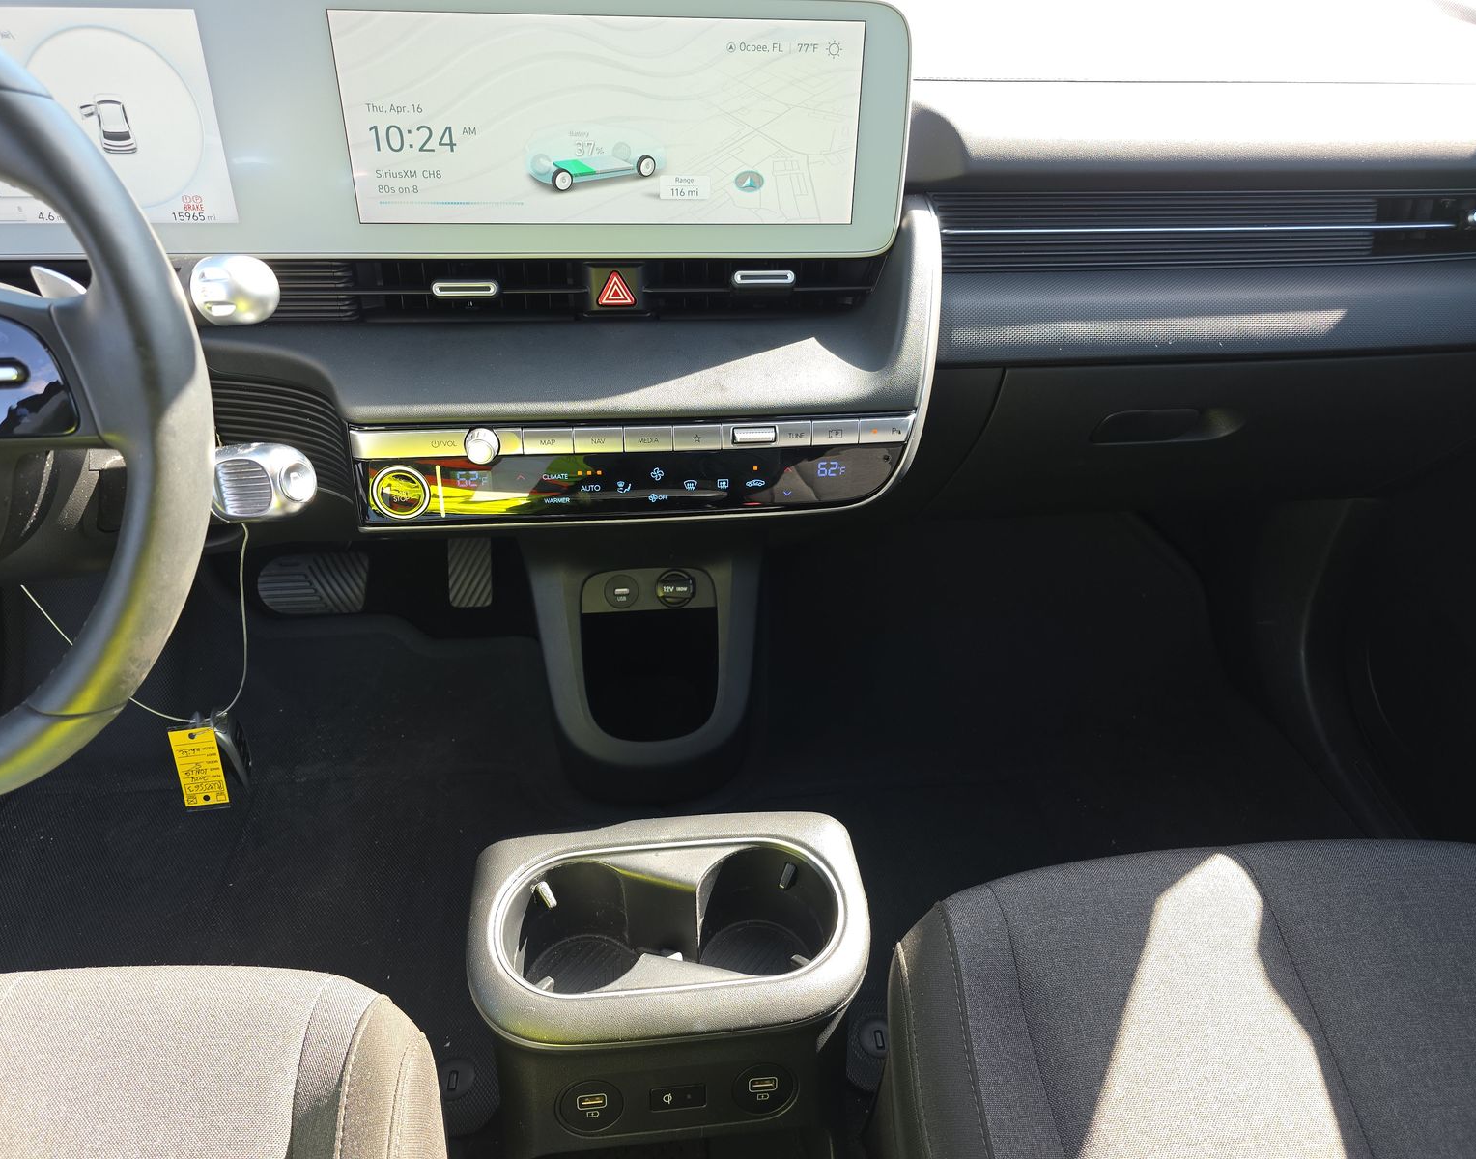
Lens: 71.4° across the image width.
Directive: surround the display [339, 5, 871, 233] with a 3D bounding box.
[{"bbox_3d":[-0.075,-0.264,0.596,0.294,0.111,0.014,-2,30,-6],"label":"display"}]

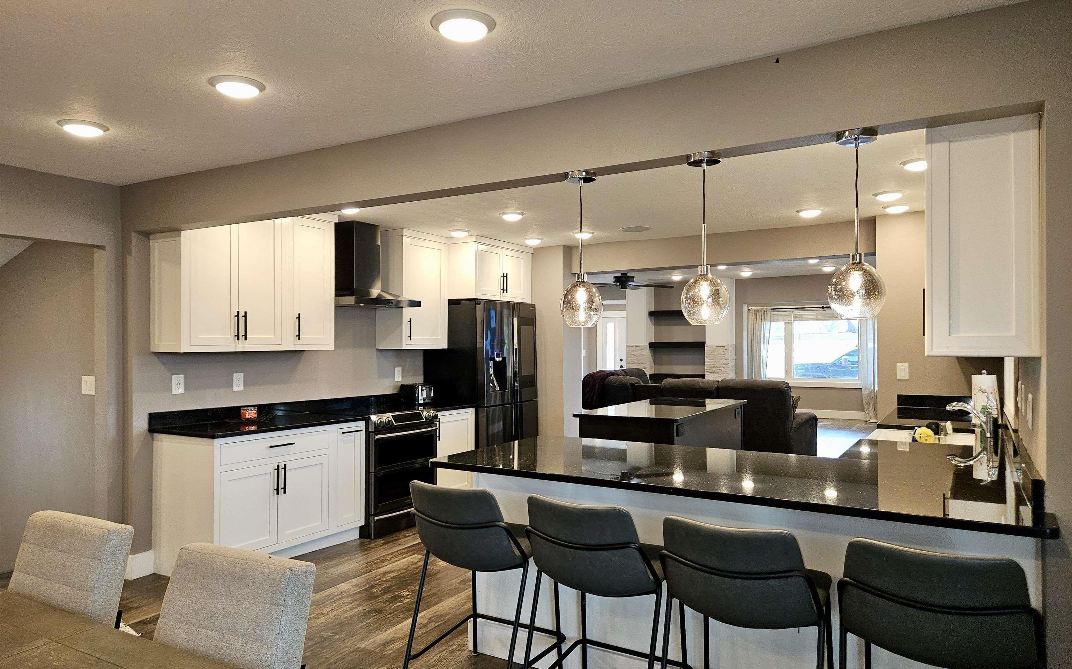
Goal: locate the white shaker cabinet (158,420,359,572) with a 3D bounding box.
[{"bbox_3d":[-1.837,1.067,4.860,0.630,0.889,1.207,-1,-1,32],"label":"white shaker cabinet"}]

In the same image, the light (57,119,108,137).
[{"bbox_3d":[-2.030,-0.921,3.203,0.200,0.035,0.200,-1,-1,31],"label":"light"}]

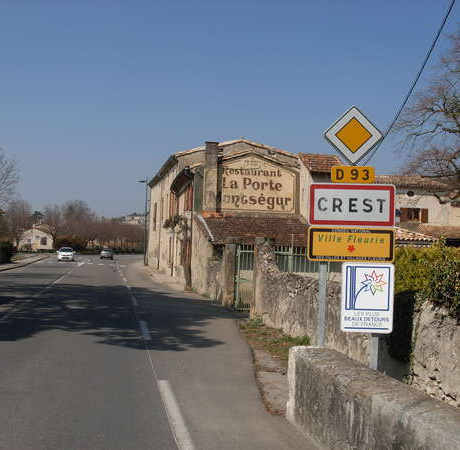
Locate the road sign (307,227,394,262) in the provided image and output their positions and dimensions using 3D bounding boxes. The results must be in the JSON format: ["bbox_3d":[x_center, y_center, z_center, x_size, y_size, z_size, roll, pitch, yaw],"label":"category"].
[{"bbox_3d":[1.413,0.231,7.650,1.000,0.400,0.040,2,-2,7],"label":"road sign"}]

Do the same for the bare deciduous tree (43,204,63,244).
[{"bbox_3d":[-30.181,0.000,112.000,3.600,7.200,3.600,2,-2,-12],"label":"bare deciduous tree"}]

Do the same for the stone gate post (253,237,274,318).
[{"bbox_3d":[0.777,1.247,15.500,0.470,1.900,0.470,2,-2,-11],"label":"stone gate post"}]

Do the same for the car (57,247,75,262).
[{"bbox_3d":[-16.382,2.956,66.000,1.720,1.480,4.000,2,-2,-12],"label":"car"}]

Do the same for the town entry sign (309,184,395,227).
[{"bbox_3d":[1.425,-0.224,7.650,1.000,0.480,0.040,2,-2,7],"label":"town entry sign"}]

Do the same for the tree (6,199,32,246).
[{"bbox_3d":[-35.792,-0.170,112.000,4.600,8.400,4.600,2,-2,-12],"label":"tree"}]

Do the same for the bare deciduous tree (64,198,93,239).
[{"bbox_3d":[-30.097,-0.888,130.000,6.000,8.800,6.000,2,-2,-12],"label":"bare deciduous tree"}]

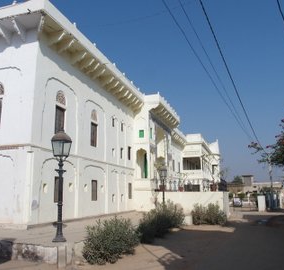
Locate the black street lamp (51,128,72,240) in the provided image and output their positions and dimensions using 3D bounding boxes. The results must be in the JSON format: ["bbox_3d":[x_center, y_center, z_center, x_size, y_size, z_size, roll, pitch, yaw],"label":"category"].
[{"bbox_3d":[-2.116,1.309,7.729,0.570,2.870,0.570,-4,-12,18],"label":"black street lamp"}]

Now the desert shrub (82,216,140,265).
[{"bbox_3d":[-0.836,2.880,7.986,1.250,1.010,1.250,-4,-12,18],"label":"desert shrub"}]

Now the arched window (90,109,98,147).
[{"bbox_3d":[-2.744,-0.373,16.520,0.200,2.120,0.780,-4,-12,18],"label":"arched window"}]

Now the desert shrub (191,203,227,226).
[{"bbox_3d":[3.683,4.430,16.126,1.760,1.100,1.300,-4,-12,18],"label":"desert shrub"}]

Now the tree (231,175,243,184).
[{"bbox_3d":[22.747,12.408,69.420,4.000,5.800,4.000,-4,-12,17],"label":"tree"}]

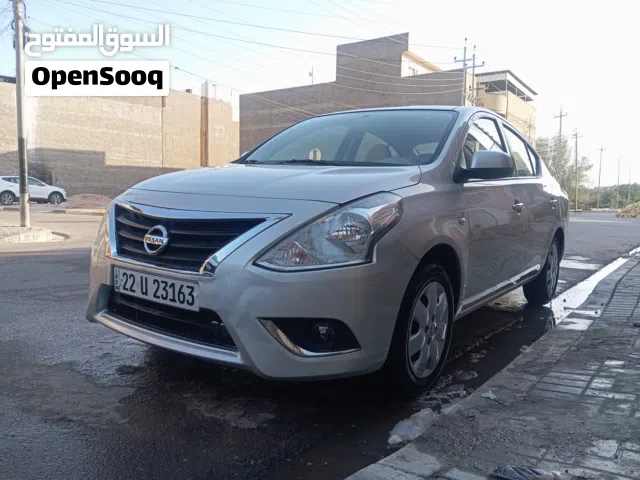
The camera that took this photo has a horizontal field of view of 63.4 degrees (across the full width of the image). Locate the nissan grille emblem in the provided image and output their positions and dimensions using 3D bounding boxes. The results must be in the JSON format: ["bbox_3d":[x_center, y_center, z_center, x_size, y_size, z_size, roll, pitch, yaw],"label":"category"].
[{"bbox_3d":[-0.643,0.000,2.031,0.128,0.113,0.025,6,6,35],"label":"nissan grille emblem"}]

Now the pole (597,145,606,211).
[{"bbox_3d":[34.676,-7.726,64.000,1.000,7.800,0.250,5,6,35],"label":"pole"}]

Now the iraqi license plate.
[{"bbox_3d":[-0.656,0.189,2.042,0.520,0.110,0.025,6,6,35],"label":"iraqi license plate"}]

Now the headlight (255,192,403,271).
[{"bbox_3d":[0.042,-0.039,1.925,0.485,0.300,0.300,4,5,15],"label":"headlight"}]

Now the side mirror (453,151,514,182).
[{"bbox_3d":[0.841,-0.374,2.623,0.260,0.165,0.190,6,6,35],"label":"side mirror"}]

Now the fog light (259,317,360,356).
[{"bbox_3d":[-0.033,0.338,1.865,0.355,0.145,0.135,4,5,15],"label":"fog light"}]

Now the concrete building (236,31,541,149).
[{"bbox_3d":[4.966,-9.228,44.146,24.440,12.710,8.050,5,6,35],"label":"concrete building"}]

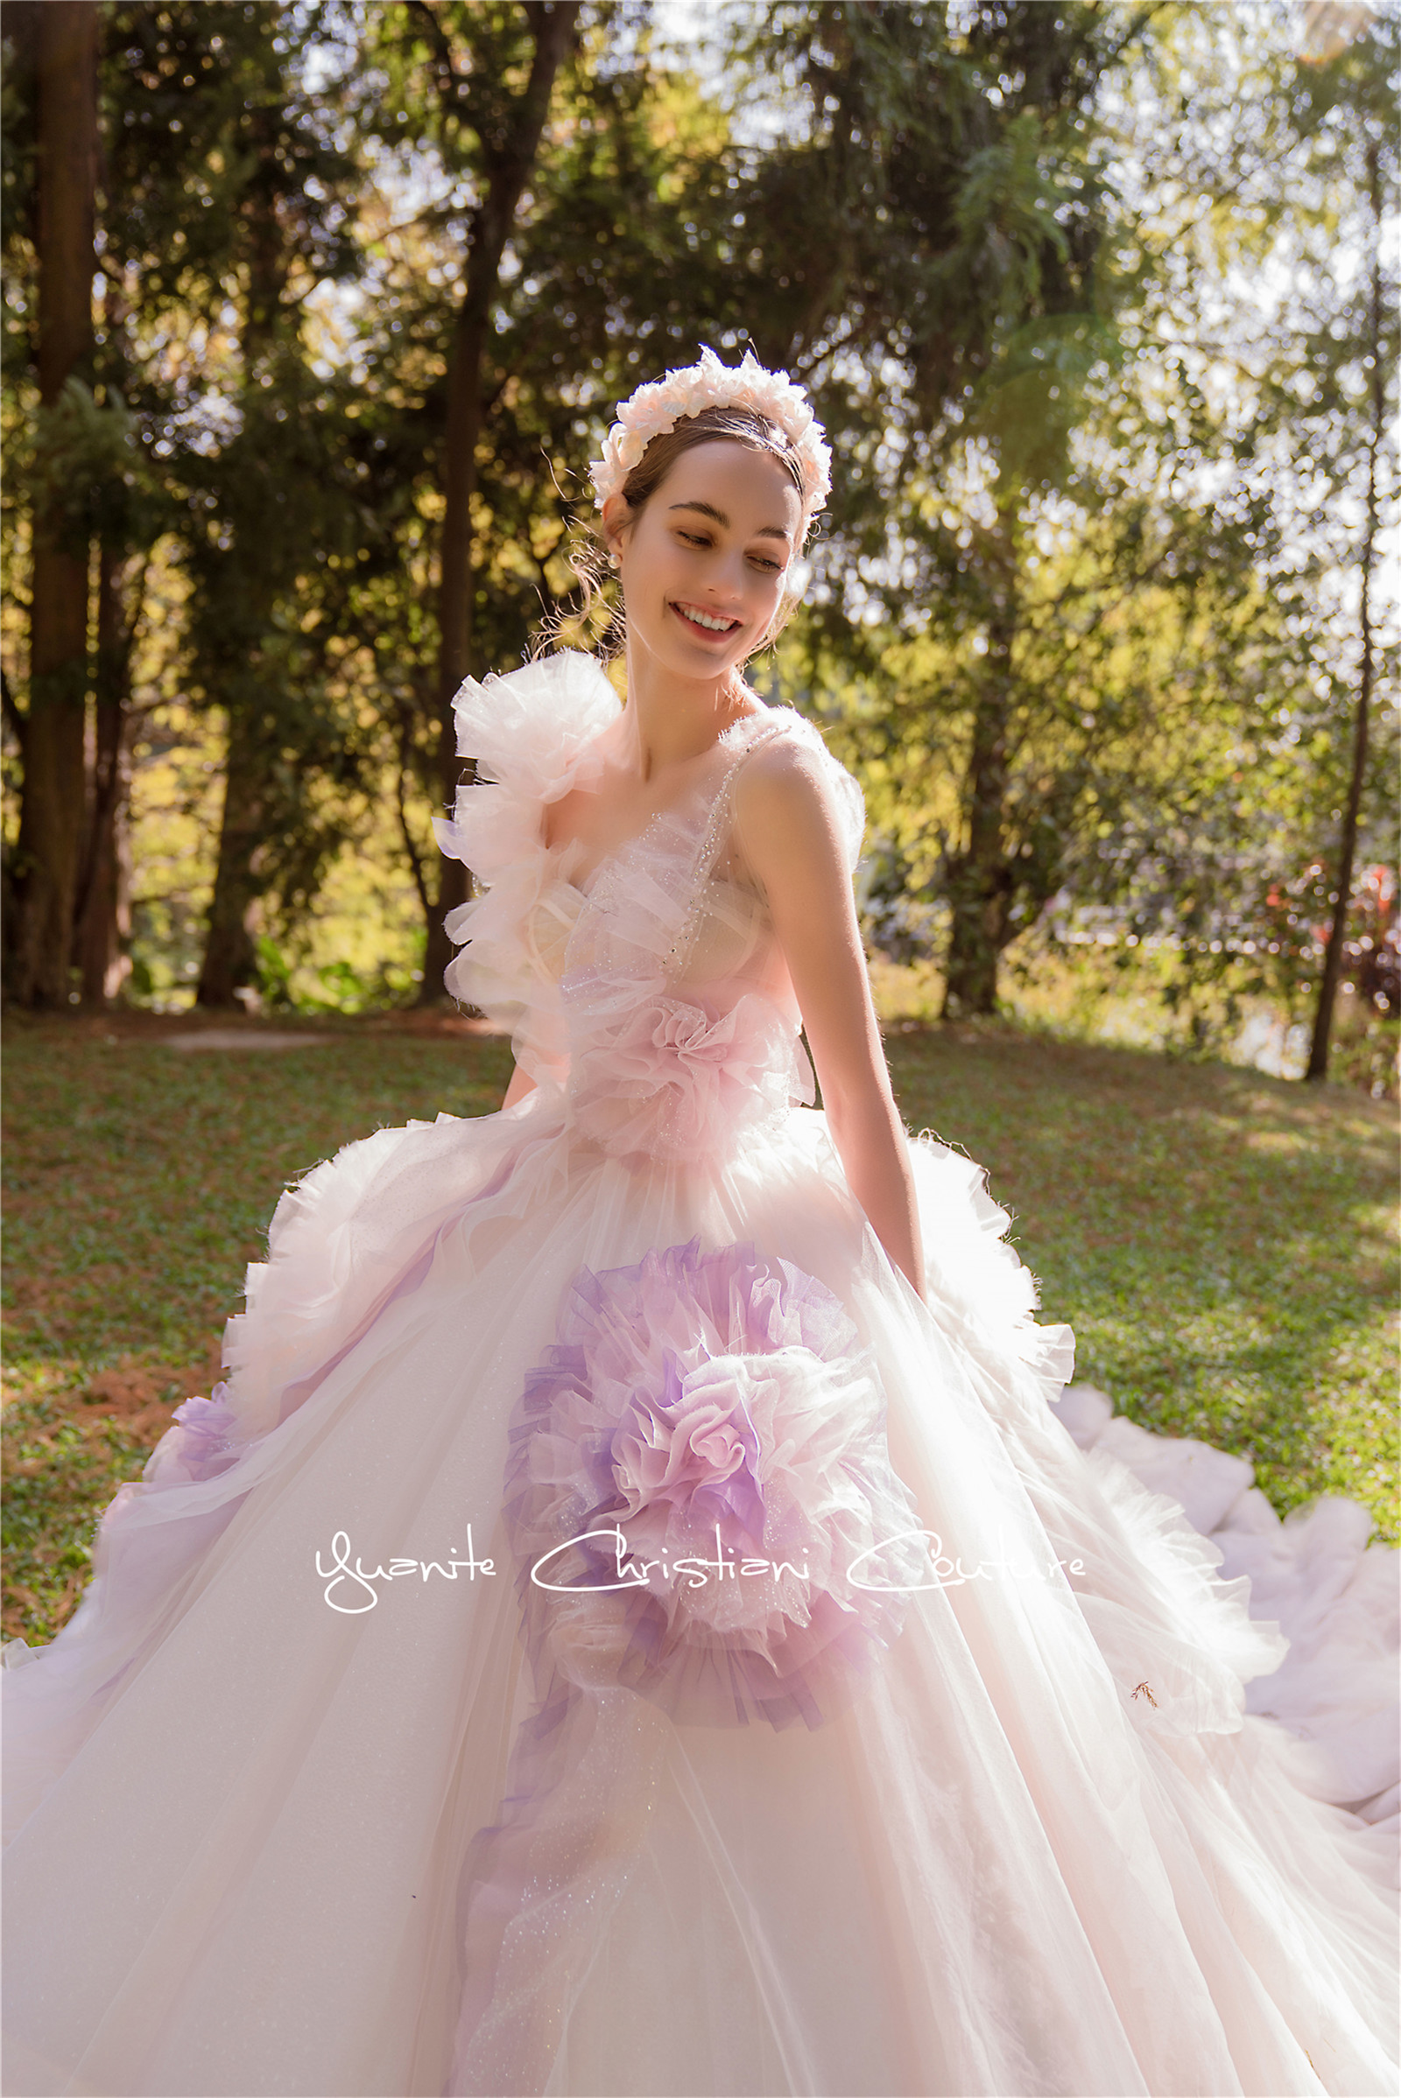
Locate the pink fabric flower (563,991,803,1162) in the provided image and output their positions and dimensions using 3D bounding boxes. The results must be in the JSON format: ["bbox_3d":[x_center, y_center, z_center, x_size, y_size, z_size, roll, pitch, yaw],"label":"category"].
[{"bbox_3d":[-0.012,0.023,1.390,0.195,0.145,0.090,2,2,12],"label":"pink fabric flower"}]

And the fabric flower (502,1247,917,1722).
[{"bbox_3d":[0.010,0.323,1.210,0.305,0.345,0.160,-1,-27,2],"label":"fabric flower"}]

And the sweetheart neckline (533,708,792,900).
[{"bbox_3d":[-0.027,-0.206,1.370,0.190,0.150,0.110,2,-3,22],"label":"sweetheart neckline"}]

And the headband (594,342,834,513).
[{"bbox_3d":[0.009,-0.513,1.360,0.180,0.120,0.095,10,-3,-23],"label":"headband"}]

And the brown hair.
[{"bbox_3d":[-0.012,-0.436,1.380,0.175,0.195,0.180,10,-3,-23],"label":"brown hair"}]

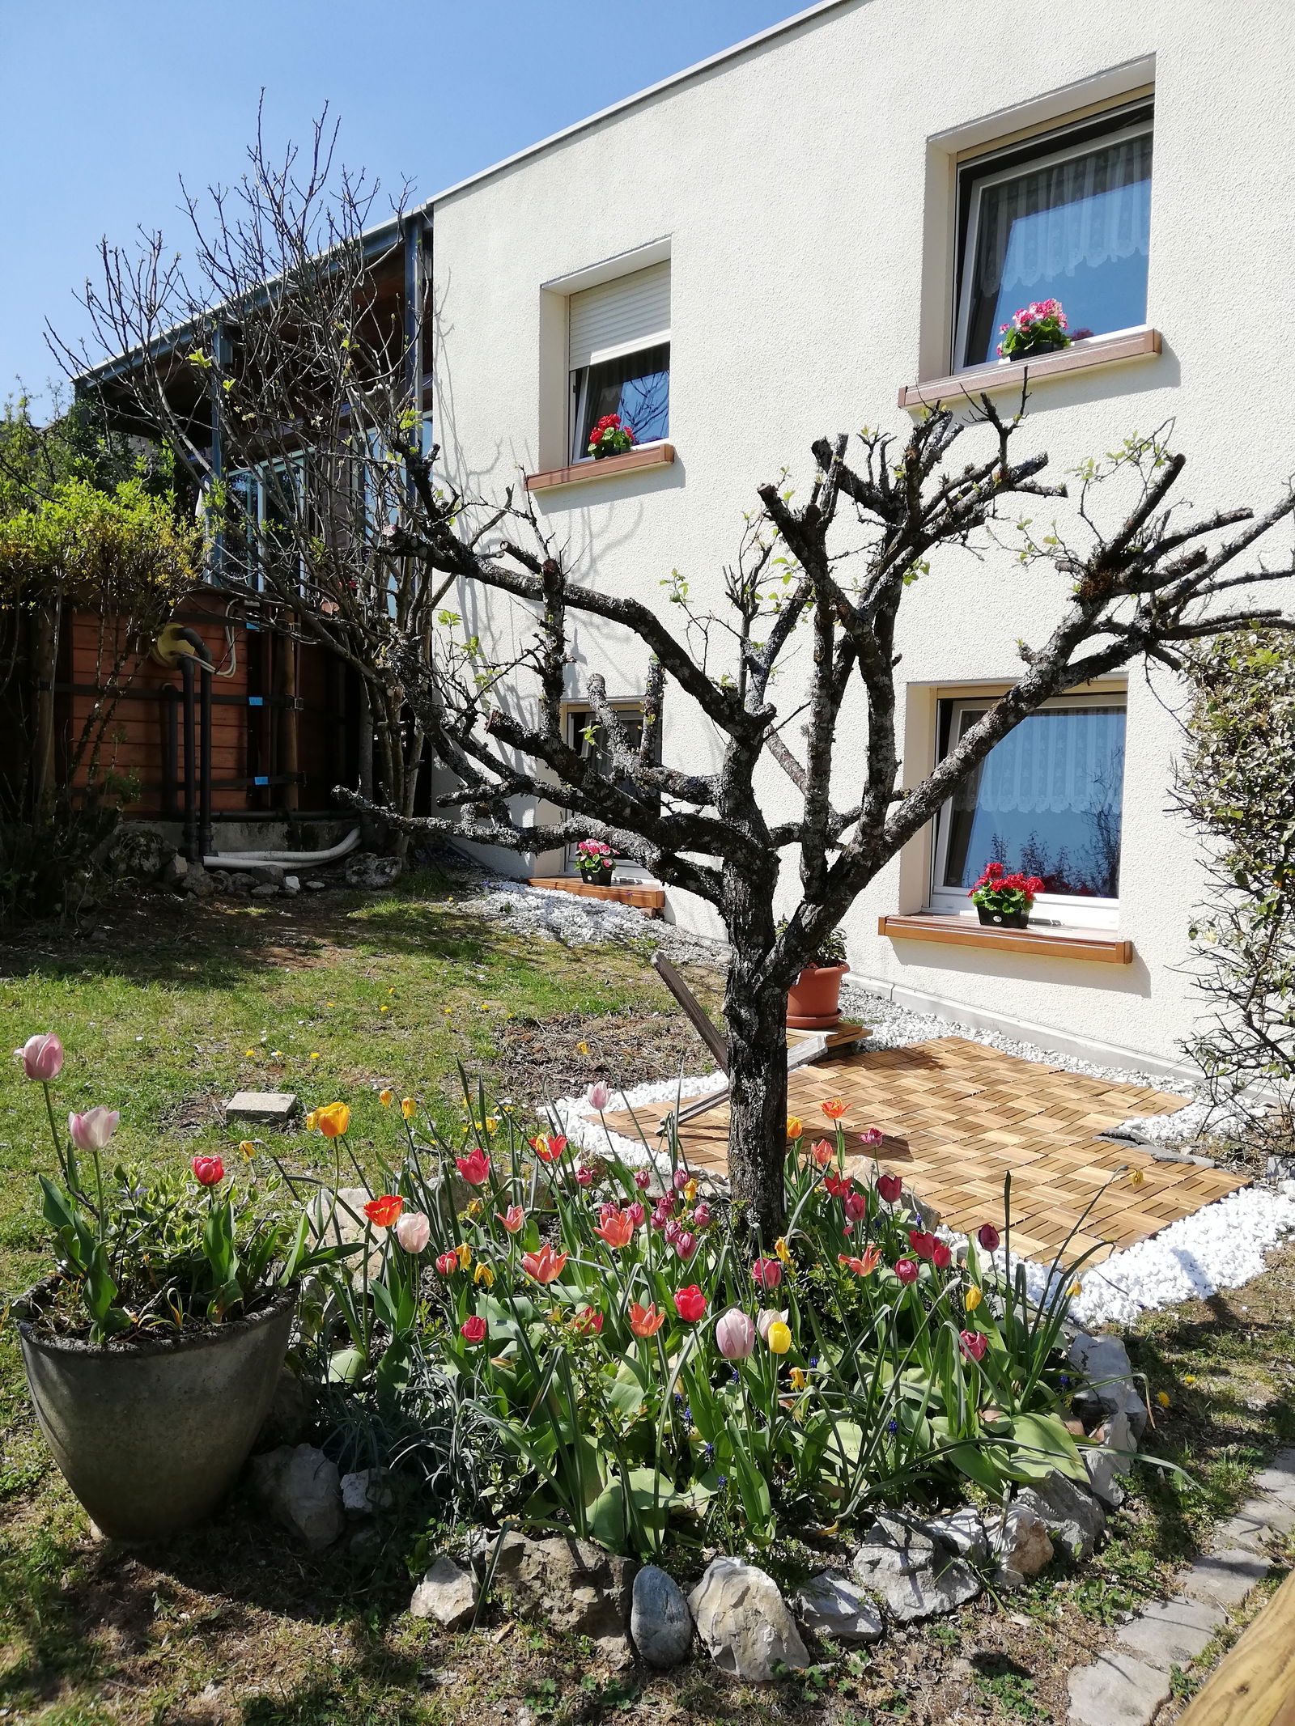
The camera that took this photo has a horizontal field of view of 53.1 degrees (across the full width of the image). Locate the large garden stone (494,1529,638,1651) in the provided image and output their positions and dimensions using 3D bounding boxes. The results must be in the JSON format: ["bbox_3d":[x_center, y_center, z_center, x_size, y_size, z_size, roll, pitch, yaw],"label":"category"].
[{"bbox_3d":[-0.135,1.184,2.108,0.229,0.163,0.149,1,4,0],"label":"large garden stone"}]

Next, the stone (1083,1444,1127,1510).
[{"bbox_3d":[0.890,1.194,2.524,0.065,0.110,0.108,4,5,43],"label":"stone"}]

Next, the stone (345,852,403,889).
[{"bbox_3d":[-1.769,0.048,8.383,0.360,0.240,0.280,0,5,-12],"label":"stone"}]

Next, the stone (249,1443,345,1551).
[{"bbox_3d":[-0.635,1.147,2.350,0.172,0.165,0.140,-1,5,-15],"label":"stone"}]

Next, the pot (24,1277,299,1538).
[{"bbox_3d":[-0.892,0.998,2.400,0.492,0.413,0.492,-1,4,-21],"label":"pot"}]

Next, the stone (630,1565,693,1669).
[{"bbox_3d":[0.021,1.203,2.071,0.101,0.153,0.081,1,4,-2],"label":"stone"}]

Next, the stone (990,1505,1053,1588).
[{"bbox_3d":[0.661,1.210,2.297,0.100,0.123,0.105,0,4,-5],"label":"stone"}]

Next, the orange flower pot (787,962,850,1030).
[{"bbox_3d":[0.780,0.620,6.195,0.366,0.285,0.366,1,4,0],"label":"orange flower pot"}]

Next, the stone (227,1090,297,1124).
[{"bbox_3d":[-1.368,0.872,4.602,0.210,0.045,0.180,4,9,-6],"label":"stone"}]

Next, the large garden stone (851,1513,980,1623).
[{"bbox_3d":[0.461,1.214,2.236,0.220,0.140,0.165,2,5,13],"label":"large garden stone"}]

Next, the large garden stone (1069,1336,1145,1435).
[{"bbox_3d":[1.005,1.138,2.834,0.135,0.181,0.255,4,5,38],"label":"large garden stone"}]

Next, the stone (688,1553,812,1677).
[{"bbox_3d":[0.162,1.201,2.068,0.191,0.161,0.143,0,4,-5],"label":"stone"}]

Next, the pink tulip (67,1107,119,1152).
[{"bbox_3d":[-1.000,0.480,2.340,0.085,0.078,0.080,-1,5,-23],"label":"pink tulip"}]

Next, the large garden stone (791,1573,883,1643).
[{"bbox_3d":[0.318,1.243,2.165,0.148,0.090,0.110,2,5,9],"label":"large garden stone"}]

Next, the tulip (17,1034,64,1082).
[{"bbox_3d":[-1.123,0.360,2.400,0.078,0.085,0.075,-2,5,-25],"label":"tulip"}]

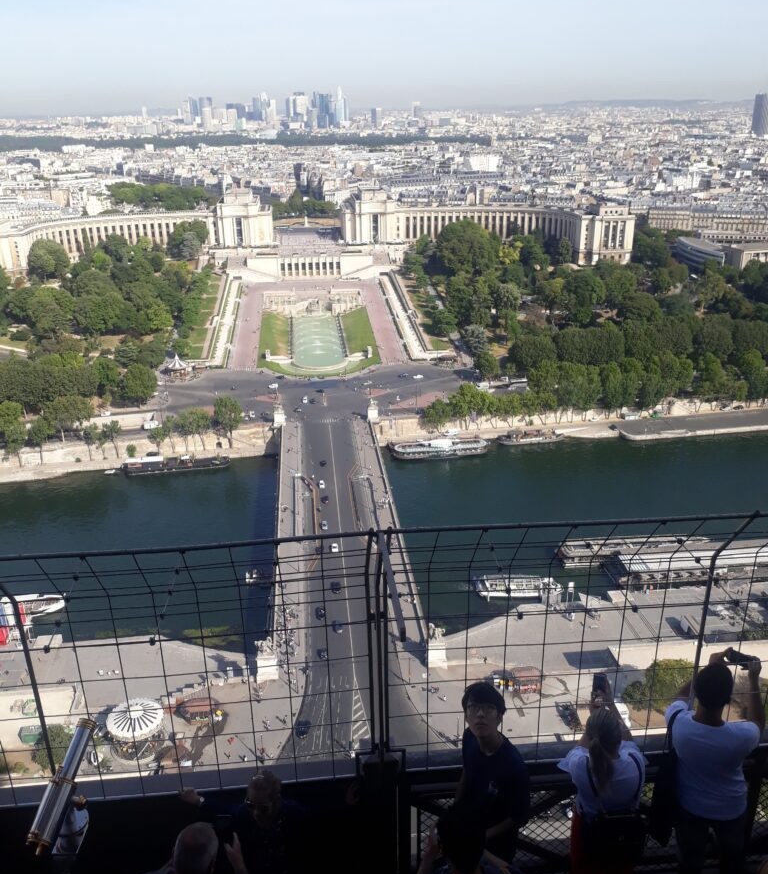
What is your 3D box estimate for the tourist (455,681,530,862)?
[{"bbox_3d":[0.523,1.940,3.920,0.500,1.720,0.320,12,25,26],"label":"tourist"}]

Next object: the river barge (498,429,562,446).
[{"bbox_3d":[60.301,-0.053,326.732,27.500,3.600,5.400,-4,23,-10],"label":"river barge"}]

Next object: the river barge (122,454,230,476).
[{"bbox_3d":[-77.661,9.777,300.196,39.300,4.200,5.800,-5,23,-12],"label":"river barge"}]

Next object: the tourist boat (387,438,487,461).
[{"bbox_3d":[21.576,4.064,314.139,40.300,5.200,8.500,-4,23,-9],"label":"tourist boat"}]

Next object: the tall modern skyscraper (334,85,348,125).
[{"bbox_3d":[-221.793,-1727.082,4192.817,70.000,230.000,62.000,-1,23,-3],"label":"tall modern skyscraper"}]

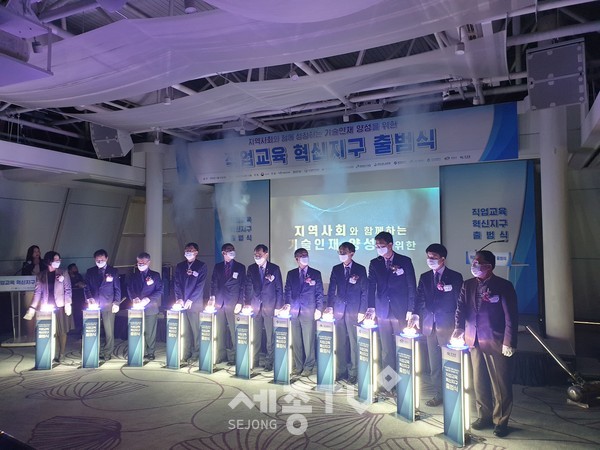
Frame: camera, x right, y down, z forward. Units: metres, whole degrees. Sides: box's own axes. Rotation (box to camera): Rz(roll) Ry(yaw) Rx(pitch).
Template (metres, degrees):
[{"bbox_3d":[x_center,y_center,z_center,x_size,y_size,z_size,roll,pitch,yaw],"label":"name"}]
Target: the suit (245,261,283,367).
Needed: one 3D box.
[{"bbox_3d":[-0.497,1.218,6.230,0.530,1.410,0.420,-1,-2,7],"label":"suit"}]

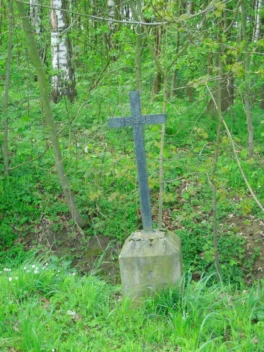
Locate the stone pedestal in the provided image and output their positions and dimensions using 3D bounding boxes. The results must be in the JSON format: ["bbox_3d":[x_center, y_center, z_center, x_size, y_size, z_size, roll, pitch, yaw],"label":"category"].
[{"bbox_3d":[0.178,0.715,4.629,0.480,0.448,0.480,-5,7,8],"label":"stone pedestal"}]

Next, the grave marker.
[{"bbox_3d":[0.082,-0.107,4.580,0.476,1.183,0.035,-5,7,8],"label":"grave marker"}]

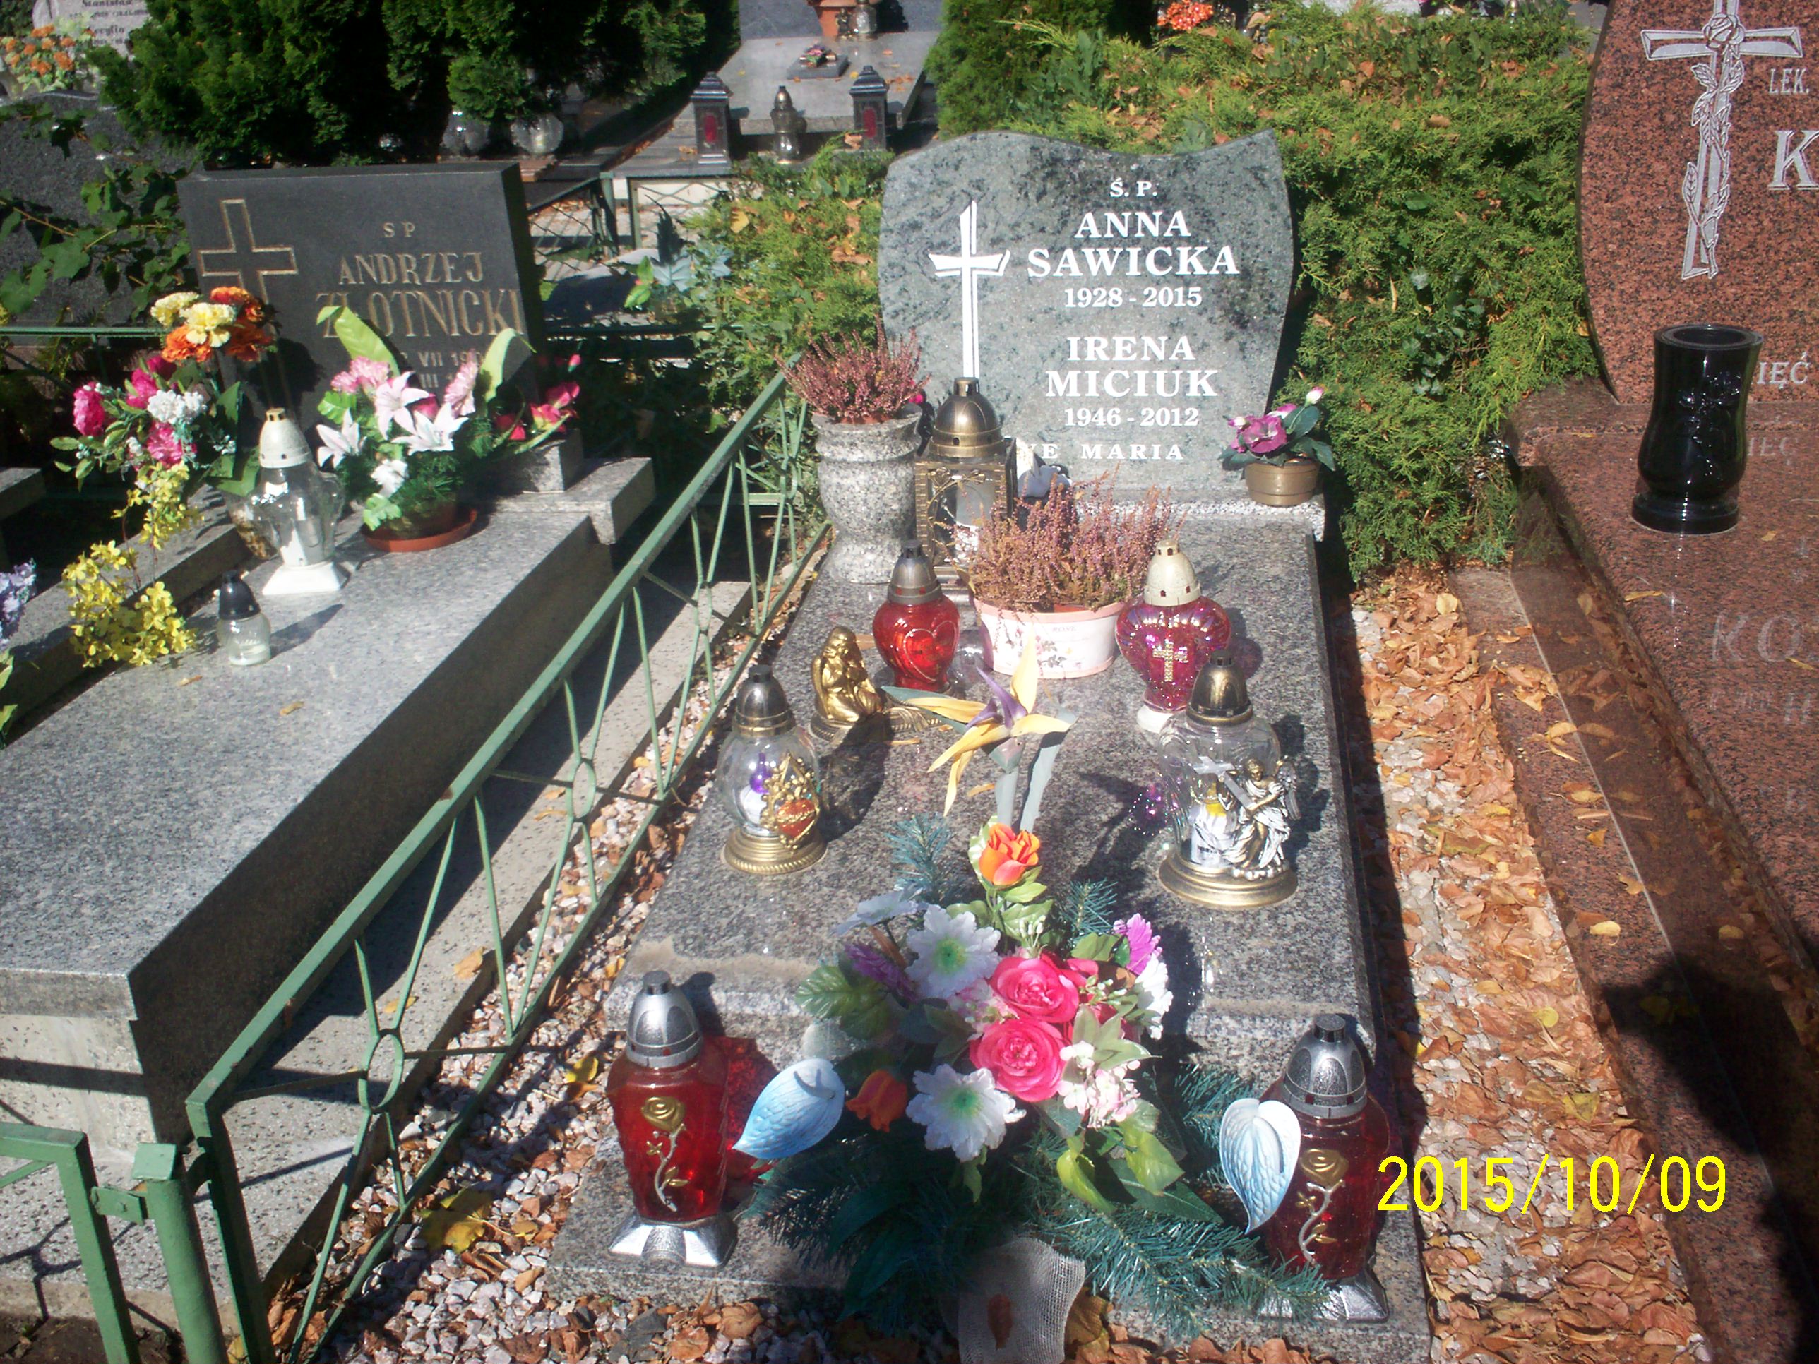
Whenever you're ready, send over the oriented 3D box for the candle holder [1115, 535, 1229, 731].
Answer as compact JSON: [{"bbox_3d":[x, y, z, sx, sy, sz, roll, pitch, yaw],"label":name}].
[{"bbox_3d":[0.346,-0.064,2.471,0.147,0.247,0.115,3,25,11],"label":"candle holder"}]

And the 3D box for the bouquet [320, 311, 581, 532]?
[{"bbox_3d":[-0.758,-0.430,3.070,0.370,0.330,0.270,3,26,12],"label":"bouquet"}]

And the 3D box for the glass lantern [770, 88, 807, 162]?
[{"bbox_3d":[-0.442,-2.002,6.800,0.115,0.270,0.115,0,24,5],"label":"glass lantern"}]

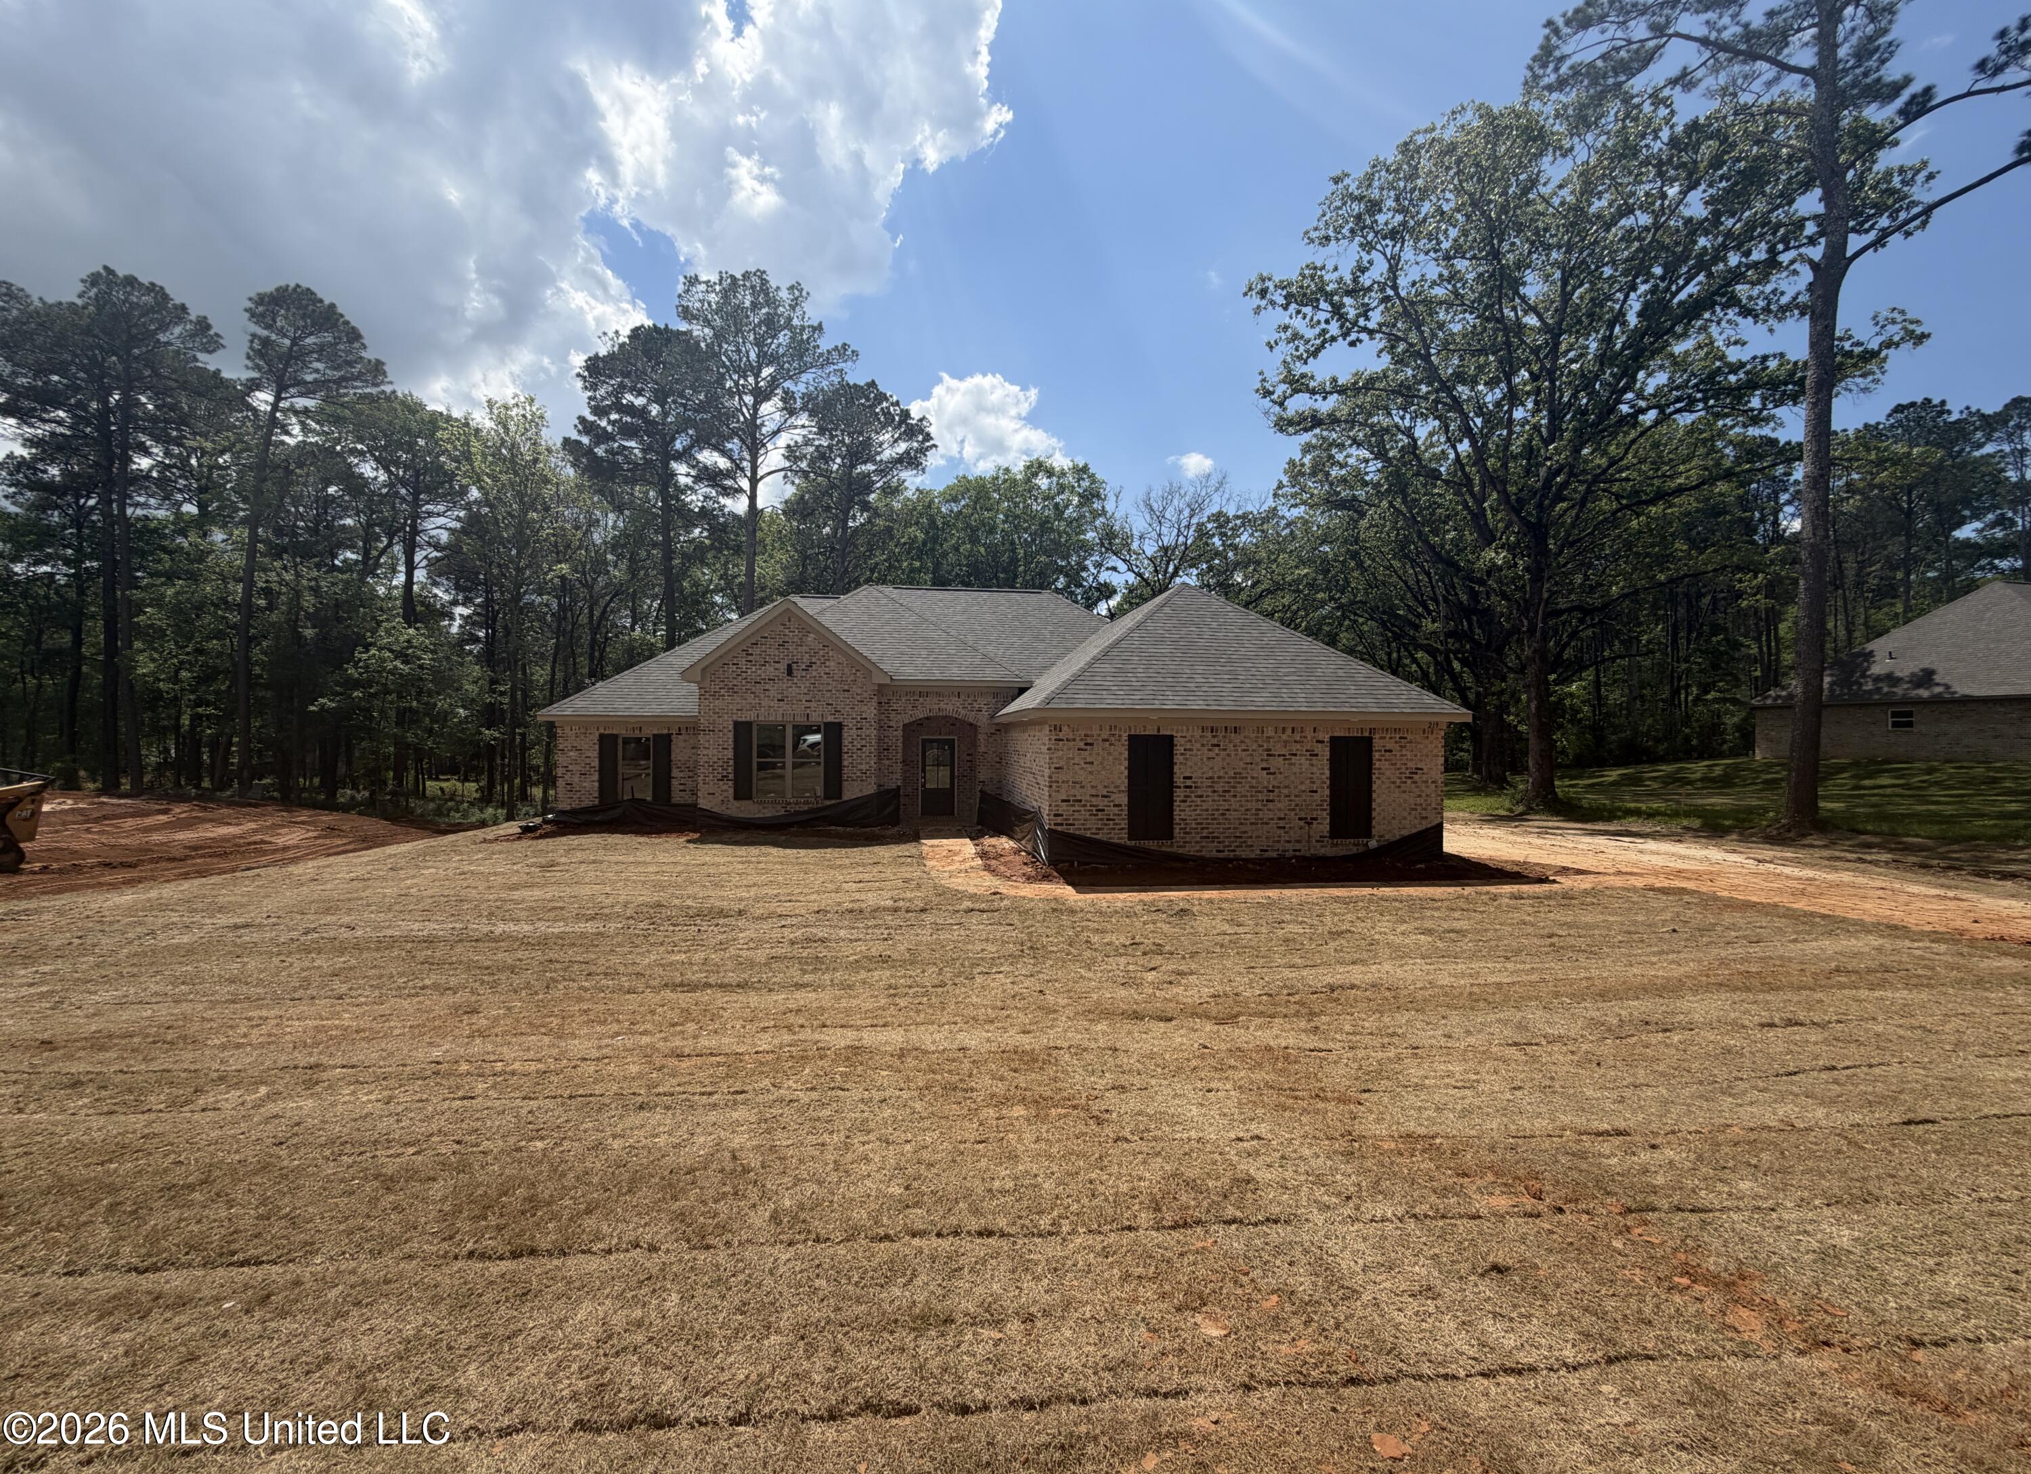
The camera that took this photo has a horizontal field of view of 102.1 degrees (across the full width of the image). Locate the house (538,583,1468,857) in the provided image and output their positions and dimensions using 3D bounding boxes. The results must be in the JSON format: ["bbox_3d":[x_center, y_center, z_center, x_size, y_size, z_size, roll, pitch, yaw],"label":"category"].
[{"bbox_3d":[-2.150,-1.200,22.400,18.600,6.900,17.700,0,-1,-7],"label":"house"}]

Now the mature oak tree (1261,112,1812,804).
[{"bbox_3d":[15.200,-7.900,24.000,15.500,19.800,15.000,0,-1,0],"label":"mature oak tree"}]

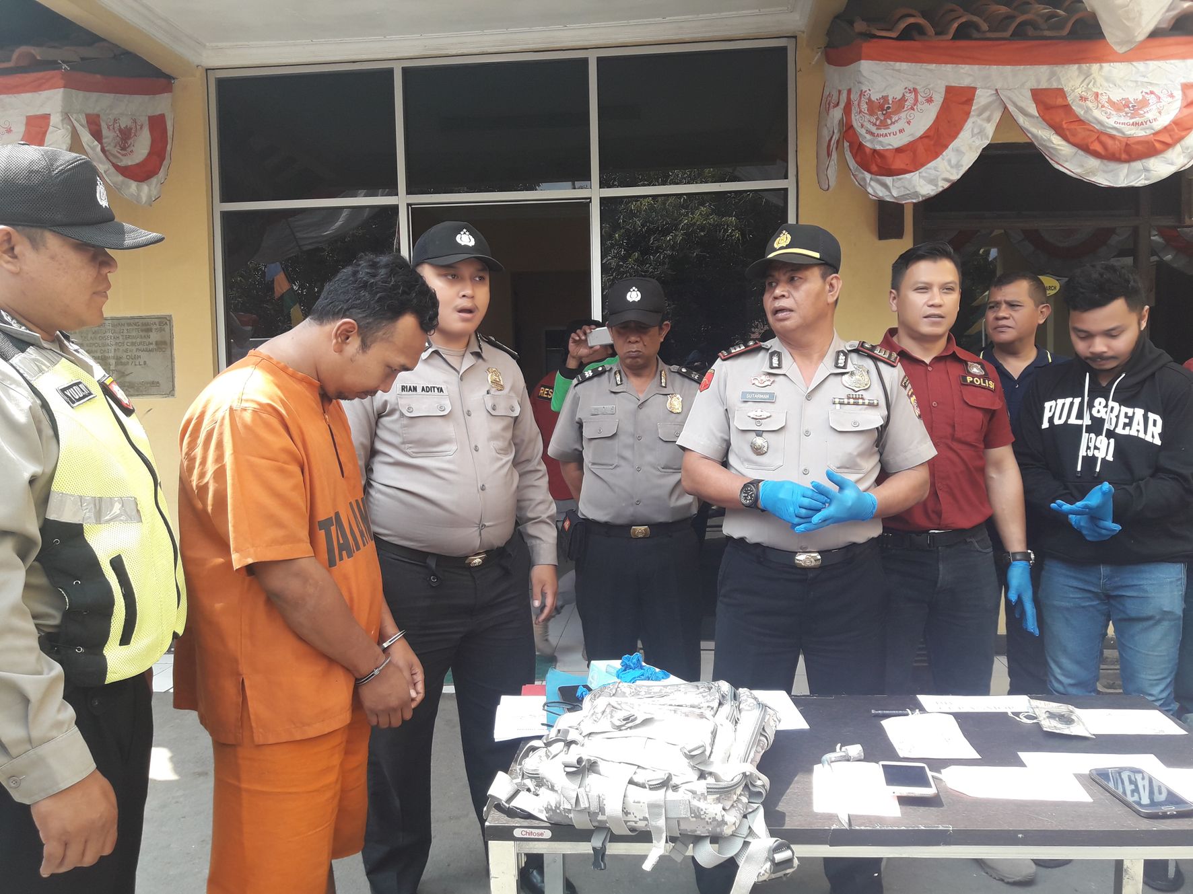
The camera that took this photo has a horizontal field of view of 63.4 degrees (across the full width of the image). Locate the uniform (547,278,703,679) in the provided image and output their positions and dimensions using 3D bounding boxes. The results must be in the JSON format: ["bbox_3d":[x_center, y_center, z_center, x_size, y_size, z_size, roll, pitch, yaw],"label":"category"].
[{"bbox_3d":[0.120,0.339,2.882,0.510,1.666,0.340,-1,4,2],"label":"uniform"}]

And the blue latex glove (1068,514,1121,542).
[{"bbox_3d":[1.279,0.207,2.483,0.145,0.075,0.110,0,4,16],"label":"blue latex glove"}]

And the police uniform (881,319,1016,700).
[{"bbox_3d":[0.938,0.386,2.696,0.480,1.425,0.300,0,4,13],"label":"police uniform"}]

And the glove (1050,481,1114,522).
[{"bbox_3d":[1.251,0.141,2.488,0.165,0.100,0.110,-2,4,-16],"label":"glove"}]

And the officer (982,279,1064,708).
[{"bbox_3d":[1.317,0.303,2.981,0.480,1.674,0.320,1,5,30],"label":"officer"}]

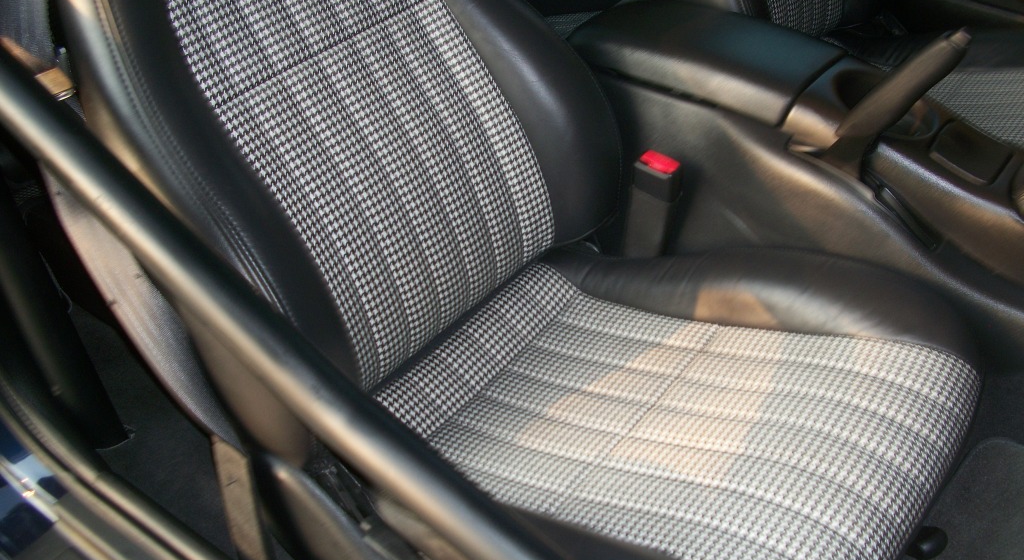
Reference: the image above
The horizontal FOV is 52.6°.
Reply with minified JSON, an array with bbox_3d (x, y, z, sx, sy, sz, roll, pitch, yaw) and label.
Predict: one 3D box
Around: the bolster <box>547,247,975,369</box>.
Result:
[{"bbox_3d":[0.277,0.031,1.155,0.470,0.120,0.140,15,40,25],"label":"bolster"}]

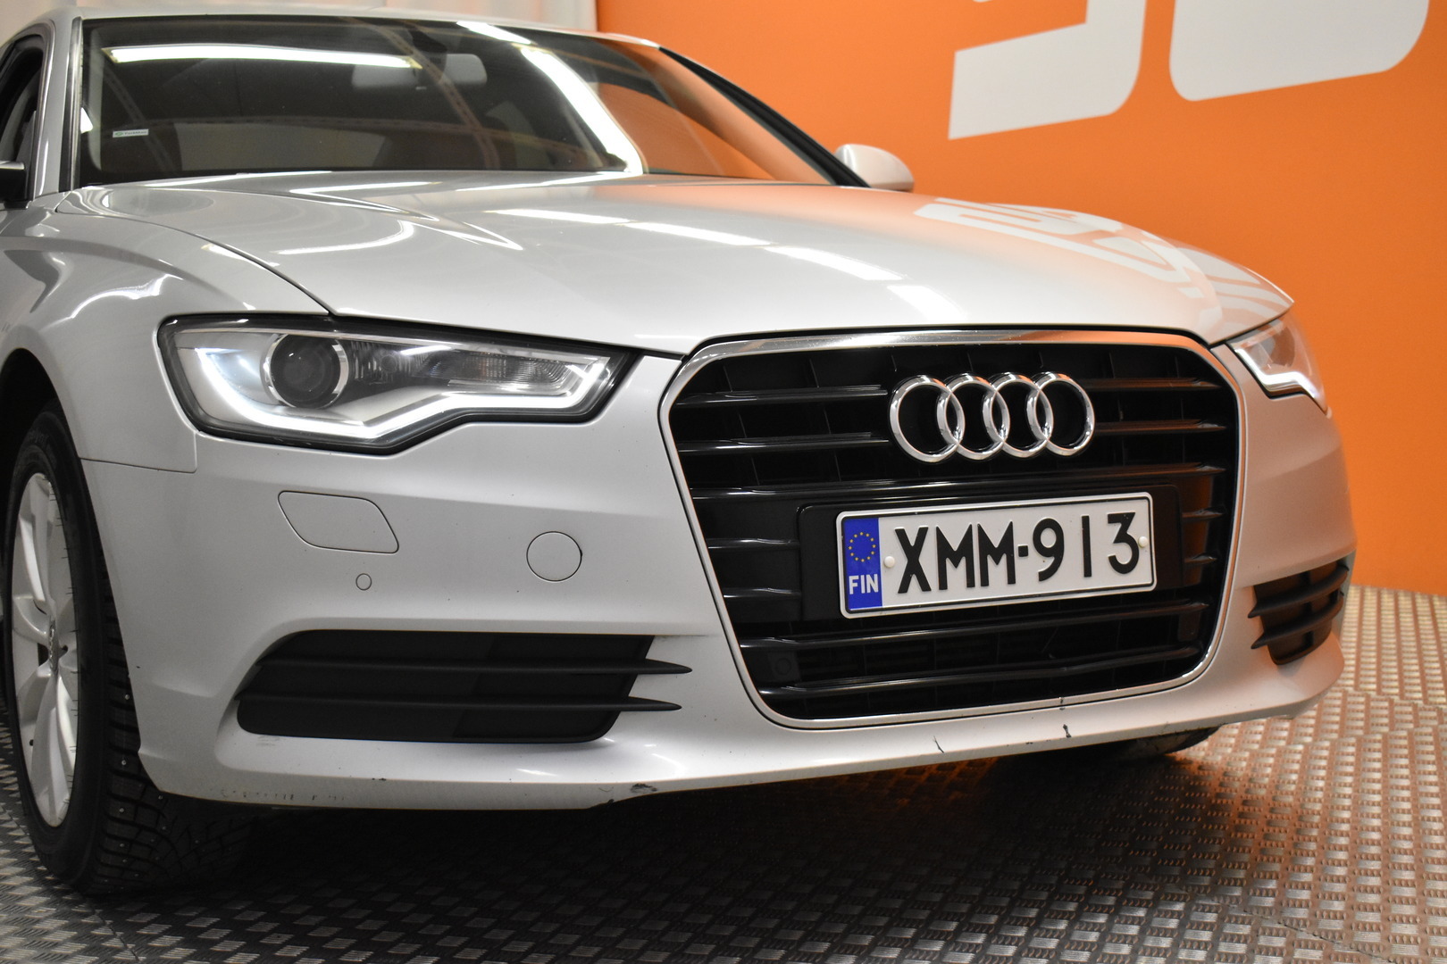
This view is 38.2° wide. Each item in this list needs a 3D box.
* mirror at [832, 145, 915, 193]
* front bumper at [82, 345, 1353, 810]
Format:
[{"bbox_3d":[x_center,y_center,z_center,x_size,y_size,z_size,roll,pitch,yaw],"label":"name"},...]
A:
[{"bbox_3d":[0.317,-0.618,4.315,0.240,0.165,0.160,-3,5,-28],"label":"mirror"},{"bbox_3d":[0.187,0.079,2.655,1.830,0.509,0.615,-3,5,-28],"label":"front bumper"}]

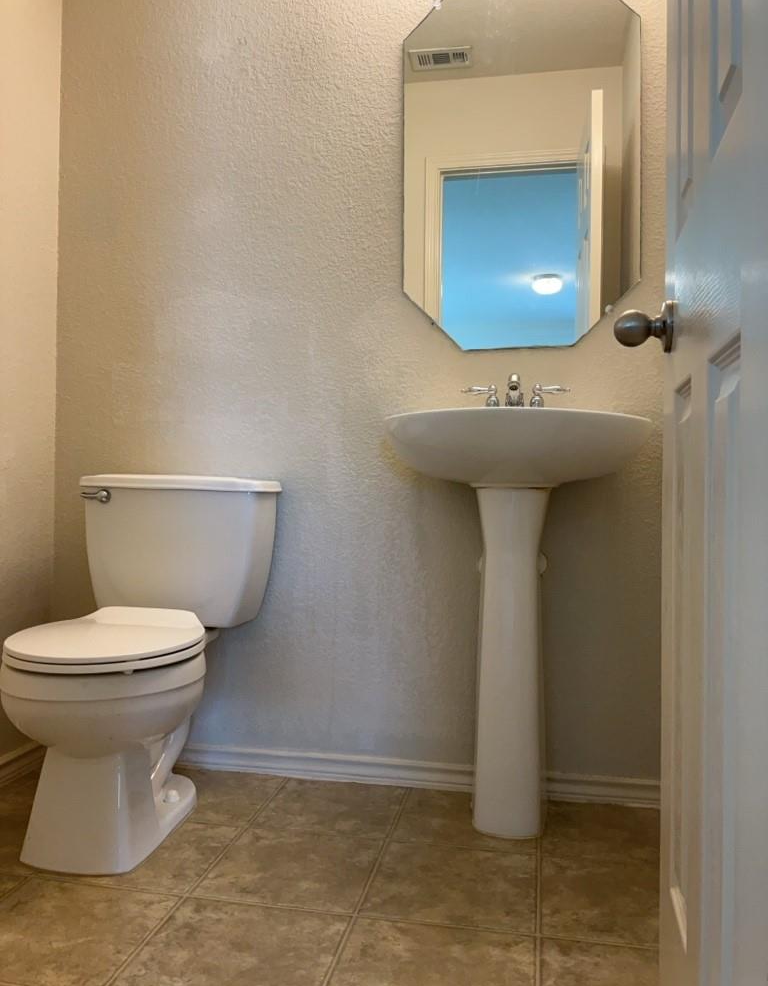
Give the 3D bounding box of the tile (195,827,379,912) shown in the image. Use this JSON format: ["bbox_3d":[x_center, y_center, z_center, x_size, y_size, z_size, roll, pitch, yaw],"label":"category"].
[{"bbox_3d":[-0.169,0.720,1.532,0.298,0.010,0.298,1,-1,11],"label":"tile"}]

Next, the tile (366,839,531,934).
[{"bbox_3d":[0.129,0.724,1.475,0.298,0.010,0.298,1,-1,11],"label":"tile"}]

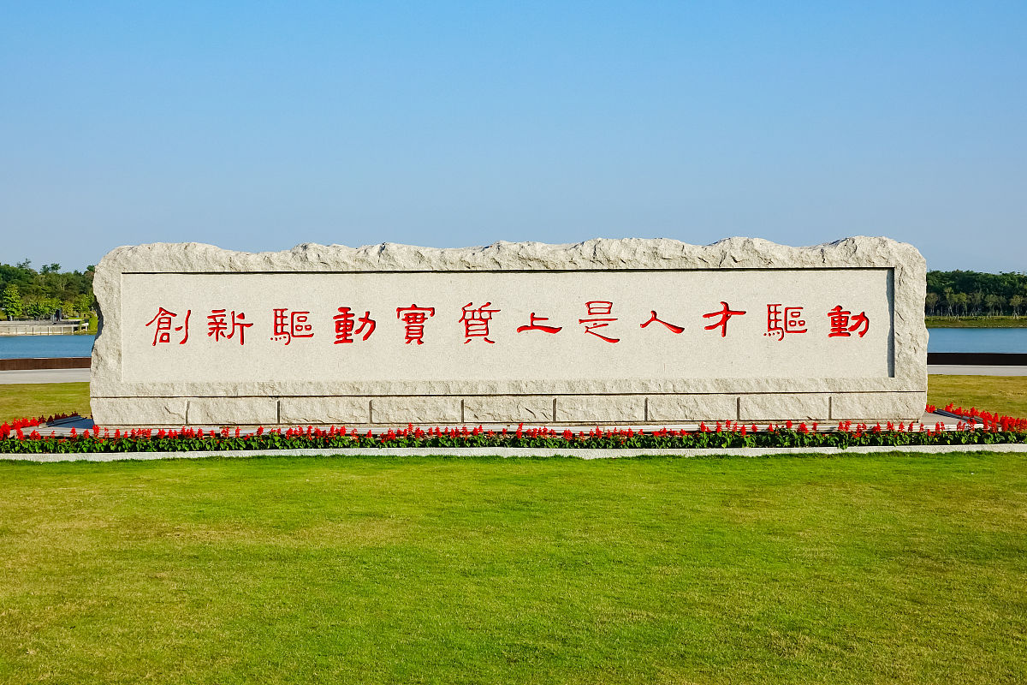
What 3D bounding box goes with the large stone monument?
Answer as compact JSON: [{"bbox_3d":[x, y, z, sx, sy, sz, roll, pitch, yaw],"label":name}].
[{"bbox_3d":[-0.060,-0.180,21.950,12.100,2.700,1.350,0,1,0],"label":"large stone monument"}]

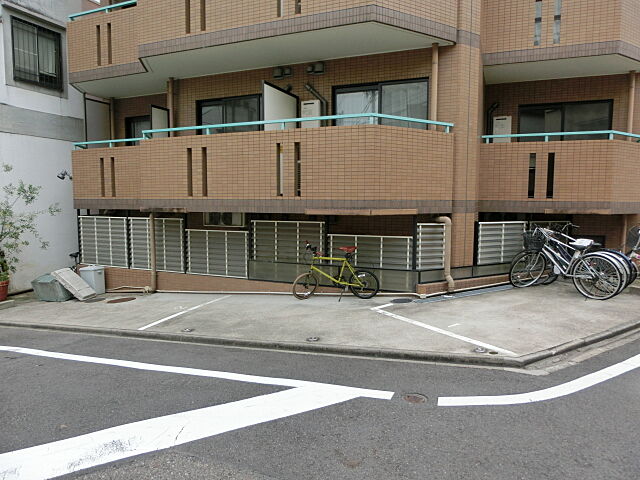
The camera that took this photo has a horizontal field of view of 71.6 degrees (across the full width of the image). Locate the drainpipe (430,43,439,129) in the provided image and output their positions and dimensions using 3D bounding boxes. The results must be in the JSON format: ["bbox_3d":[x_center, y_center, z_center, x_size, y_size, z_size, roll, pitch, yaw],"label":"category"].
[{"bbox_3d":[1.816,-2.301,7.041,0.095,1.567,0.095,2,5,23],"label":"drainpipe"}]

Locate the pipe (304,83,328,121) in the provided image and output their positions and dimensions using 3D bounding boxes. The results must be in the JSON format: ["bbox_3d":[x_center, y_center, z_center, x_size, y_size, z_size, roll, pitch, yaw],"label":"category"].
[{"bbox_3d":[-0.093,-2.428,8.045,0.448,0.850,0.120,2,5,23],"label":"pipe"}]

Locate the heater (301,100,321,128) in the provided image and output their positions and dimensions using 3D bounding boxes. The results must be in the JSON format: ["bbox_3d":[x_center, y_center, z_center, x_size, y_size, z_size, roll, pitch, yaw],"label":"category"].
[{"bbox_3d":[-0.137,-2.198,8.012,0.345,0.570,0.210,2,5,23],"label":"heater"}]

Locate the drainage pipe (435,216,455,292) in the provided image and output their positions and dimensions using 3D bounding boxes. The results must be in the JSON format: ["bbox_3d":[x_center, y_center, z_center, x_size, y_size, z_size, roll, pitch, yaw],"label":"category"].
[{"bbox_3d":[1.947,0.246,6.925,0.280,1.194,0.180,-3,6,-30],"label":"drainage pipe"}]

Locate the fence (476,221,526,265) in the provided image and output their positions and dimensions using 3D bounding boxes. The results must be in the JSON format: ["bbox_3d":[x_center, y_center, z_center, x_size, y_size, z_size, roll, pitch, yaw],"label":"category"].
[{"bbox_3d":[3.182,0.037,7.765,1.323,0.726,0.070,-3,6,-30],"label":"fence"}]

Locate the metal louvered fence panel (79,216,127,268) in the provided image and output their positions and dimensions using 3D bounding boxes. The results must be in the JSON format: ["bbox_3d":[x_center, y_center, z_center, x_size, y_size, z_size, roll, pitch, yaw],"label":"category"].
[{"bbox_3d":[-4.574,0.050,9.371,1.374,1.048,0.090,2,5,23],"label":"metal louvered fence panel"}]

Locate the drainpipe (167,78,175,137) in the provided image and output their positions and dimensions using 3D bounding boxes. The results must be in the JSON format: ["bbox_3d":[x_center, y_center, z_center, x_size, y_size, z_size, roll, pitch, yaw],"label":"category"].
[{"bbox_3d":[-3.022,-2.567,9.083,0.095,1.441,0.095,2,5,23],"label":"drainpipe"}]

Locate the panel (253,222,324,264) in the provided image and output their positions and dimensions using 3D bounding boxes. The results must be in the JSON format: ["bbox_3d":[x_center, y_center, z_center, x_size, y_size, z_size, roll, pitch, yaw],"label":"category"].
[{"bbox_3d":[-0.572,0.067,7.683,1.412,0.790,0.090,2,5,23],"label":"panel"}]

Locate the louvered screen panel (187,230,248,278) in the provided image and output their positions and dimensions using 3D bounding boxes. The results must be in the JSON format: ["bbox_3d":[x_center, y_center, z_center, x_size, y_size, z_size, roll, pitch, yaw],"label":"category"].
[{"bbox_3d":[-1.939,0.243,8.289,1.401,0.870,0.060,2,5,23],"label":"louvered screen panel"}]

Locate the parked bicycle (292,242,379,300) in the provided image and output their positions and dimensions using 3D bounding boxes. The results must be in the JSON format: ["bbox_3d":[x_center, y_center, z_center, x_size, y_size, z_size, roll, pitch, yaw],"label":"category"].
[{"bbox_3d":[0.265,0.490,7.120,1.430,0.930,0.460,-2,4,19],"label":"parked bicycle"}]

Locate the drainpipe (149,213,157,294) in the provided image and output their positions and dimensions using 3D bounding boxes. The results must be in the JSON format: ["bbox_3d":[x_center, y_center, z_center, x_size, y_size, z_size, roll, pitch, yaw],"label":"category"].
[{"bbox_3d":[-3.252,0.255,8.667,0.100,1.542,0.100,2,5,23],"label":"drainpipe"}]

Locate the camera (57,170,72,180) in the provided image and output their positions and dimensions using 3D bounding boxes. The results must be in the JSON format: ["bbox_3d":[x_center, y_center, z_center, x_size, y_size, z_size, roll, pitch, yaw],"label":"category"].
[{"bbox_3d":[-5.580,-1.409,9.690,0.320,0.200,0.200,2,5,23],"label":"camera"}]

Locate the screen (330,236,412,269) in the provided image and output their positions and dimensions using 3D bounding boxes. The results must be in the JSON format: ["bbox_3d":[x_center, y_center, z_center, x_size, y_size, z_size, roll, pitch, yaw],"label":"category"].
[{"bbox_3d":[0.781,0.219,7.125,1.413,0.573,0.090,2,5,23],"label":"screen"}]

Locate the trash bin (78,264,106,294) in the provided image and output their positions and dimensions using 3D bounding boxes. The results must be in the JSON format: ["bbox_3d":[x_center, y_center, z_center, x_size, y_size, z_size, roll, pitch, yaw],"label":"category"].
[{"bbox_3d":[-4.787,0.856,9.399,0.430,0.540,0.270,2,5,23],"label":"trash bin"}]

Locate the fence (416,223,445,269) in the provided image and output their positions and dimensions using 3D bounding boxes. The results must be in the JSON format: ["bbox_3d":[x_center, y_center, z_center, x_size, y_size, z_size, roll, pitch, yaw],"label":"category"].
[{"bbox_3d":[1.736,0.108,6.906,0.542,0.706,0.090,-2,5,-24],"label":"fence"}]

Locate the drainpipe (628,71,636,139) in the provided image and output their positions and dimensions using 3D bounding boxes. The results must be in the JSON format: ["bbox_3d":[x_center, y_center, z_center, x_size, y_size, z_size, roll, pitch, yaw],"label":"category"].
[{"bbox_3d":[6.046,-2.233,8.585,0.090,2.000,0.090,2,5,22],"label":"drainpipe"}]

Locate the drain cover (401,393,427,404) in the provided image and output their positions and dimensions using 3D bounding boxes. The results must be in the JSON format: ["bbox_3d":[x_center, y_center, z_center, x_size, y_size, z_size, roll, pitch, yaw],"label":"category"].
[{"bbox_3d":[0.749,1.270,3.515,0.200,0.030,0.200,-2,3,0],"label":"drain cover"}]

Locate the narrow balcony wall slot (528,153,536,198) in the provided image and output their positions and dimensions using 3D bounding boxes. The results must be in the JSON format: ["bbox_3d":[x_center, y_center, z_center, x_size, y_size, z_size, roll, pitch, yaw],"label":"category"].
[{"bbox_3d":[3.887,-1.173,8.134,0.105,0.815,0.120,2,5,22],"label":"narrow balcony wall slot"}]

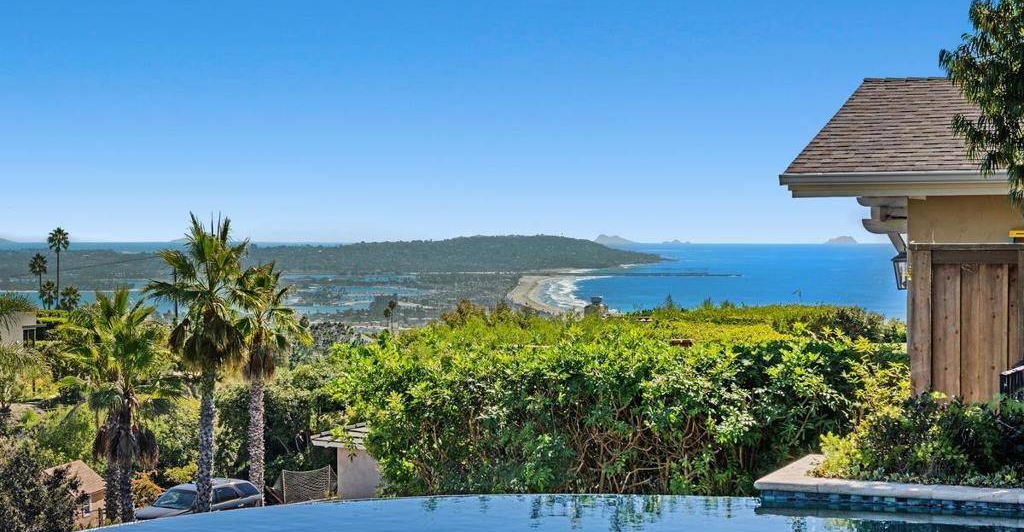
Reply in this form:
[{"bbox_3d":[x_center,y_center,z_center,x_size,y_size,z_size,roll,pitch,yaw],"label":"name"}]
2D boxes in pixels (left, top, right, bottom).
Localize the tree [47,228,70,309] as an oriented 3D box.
[{"bbox_3d":[-58.132,1.217,255.000,3.010,12.300,3.010,0,1,0],"label":"tree"}]

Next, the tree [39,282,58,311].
[{"bbox_3d":[-59.317,4.932,255.000,2.430,5.890,2.430,0,1,0],"label":"tree"}]

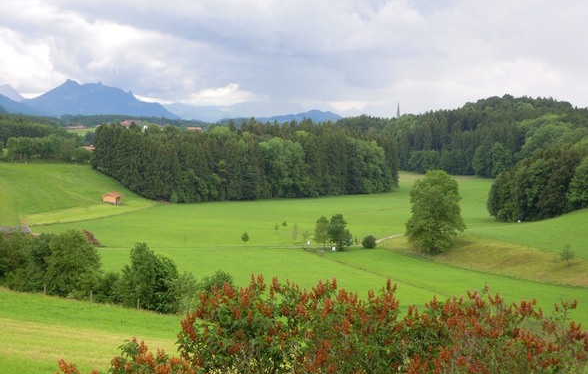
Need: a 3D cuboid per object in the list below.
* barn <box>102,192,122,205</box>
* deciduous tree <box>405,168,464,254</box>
[{"bbox_3d":[-55.696,3.525,385.000,5.000,4.150,4.800,1,3,10],"label":"barn"},{"bbox_3d":[31.047,5.474,275.000,12.900,18.400,12.700,0,3,0],"label":"deciduous tree"}]

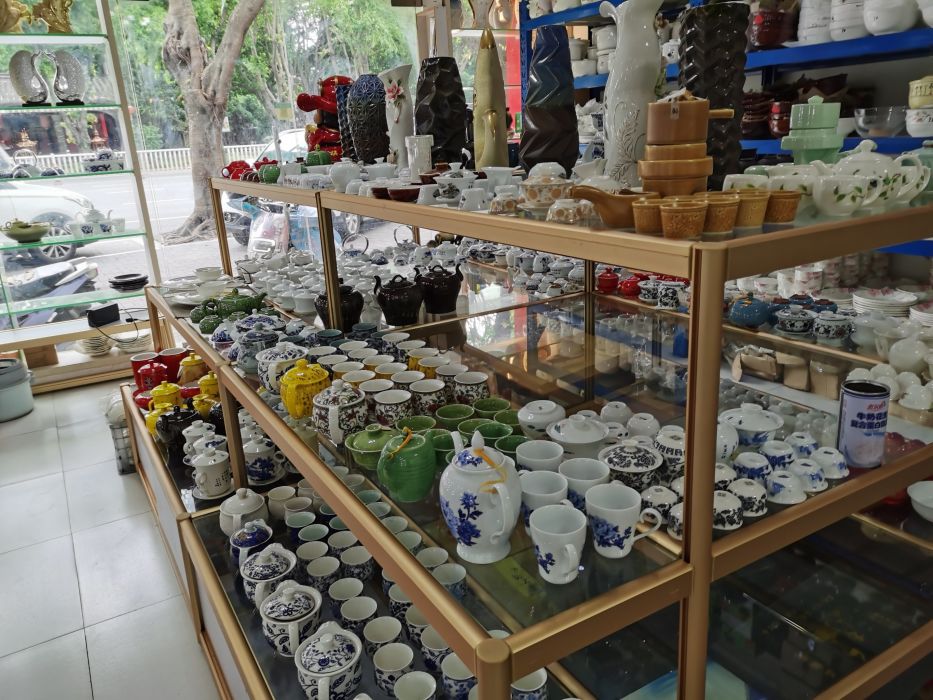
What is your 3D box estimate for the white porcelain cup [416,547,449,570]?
[{"bbox_3d":[-0.071,0.467,1.550,0.071,0.058,0.071,-3,17,1],"label":"white porcelain cup"}]

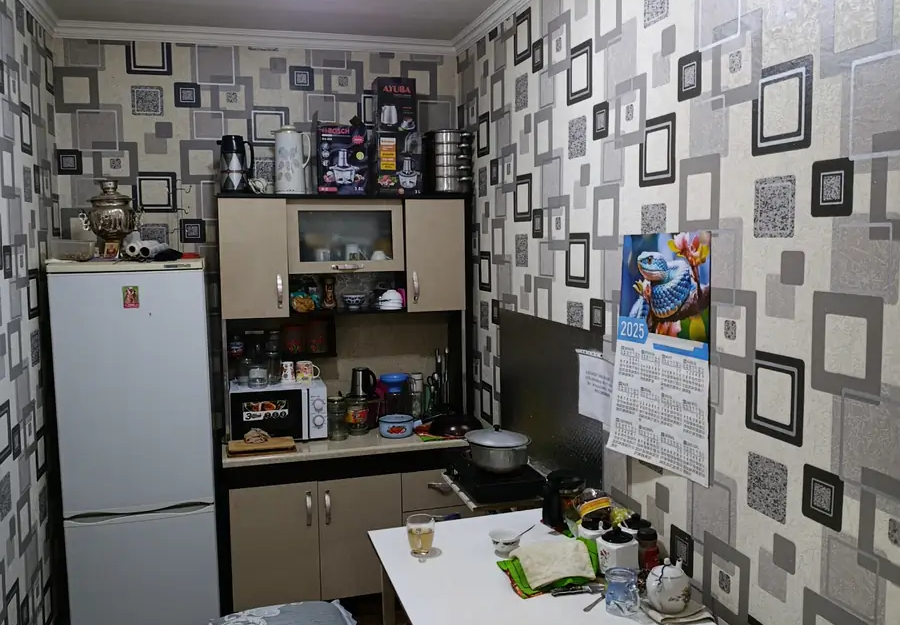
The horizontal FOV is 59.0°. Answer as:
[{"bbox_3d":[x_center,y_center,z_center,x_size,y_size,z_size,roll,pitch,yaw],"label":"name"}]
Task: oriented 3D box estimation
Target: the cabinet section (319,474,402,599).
[{"bbox_3d":[-0.461,1.007,3.863,0.384,0.556,0.470,-2,5,-15],"label":"cabinet section"}]

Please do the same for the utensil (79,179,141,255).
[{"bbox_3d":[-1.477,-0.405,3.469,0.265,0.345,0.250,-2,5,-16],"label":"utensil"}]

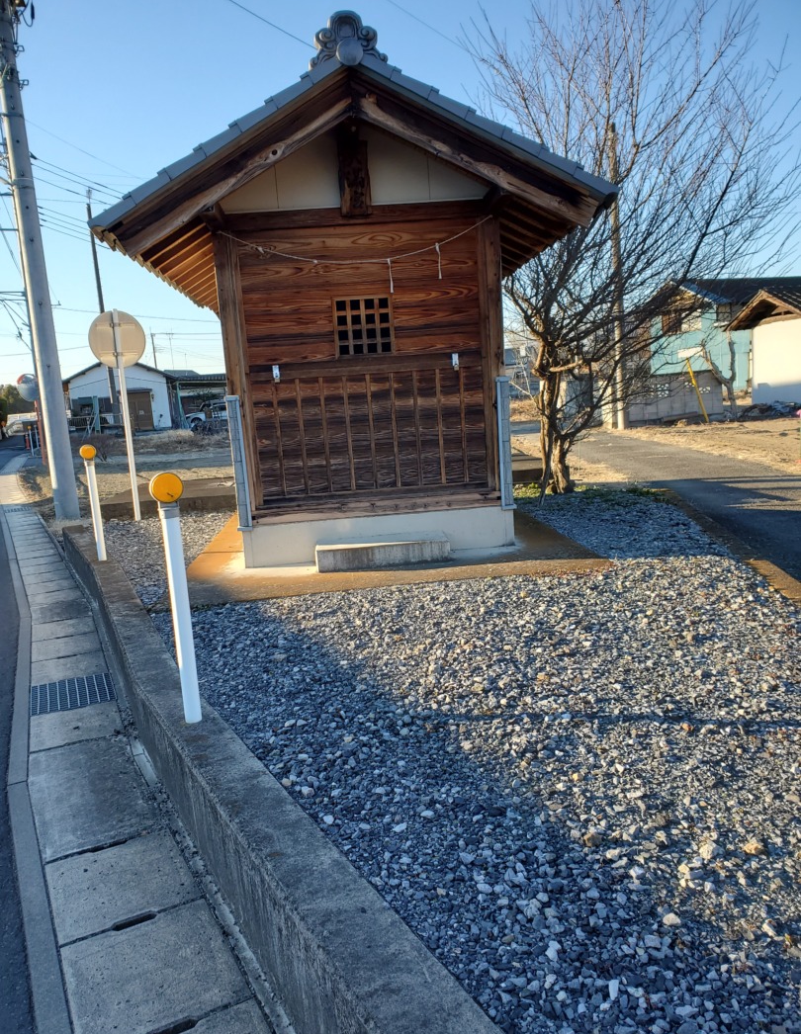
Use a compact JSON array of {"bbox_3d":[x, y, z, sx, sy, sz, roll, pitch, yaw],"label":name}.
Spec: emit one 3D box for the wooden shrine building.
[{"bbox_3d":[-0.391,-1.693,7.175,3.380,3.550,4.000,-4,9,-4],"label":"wooden shrine building"}]

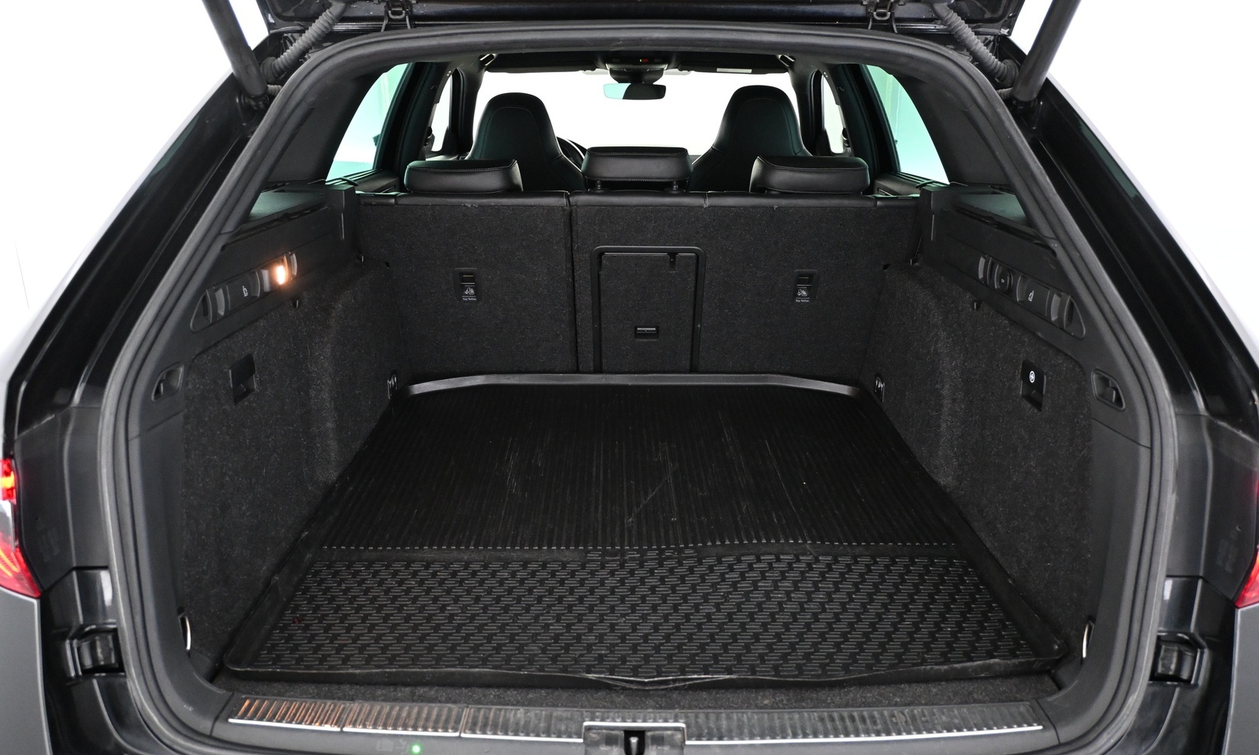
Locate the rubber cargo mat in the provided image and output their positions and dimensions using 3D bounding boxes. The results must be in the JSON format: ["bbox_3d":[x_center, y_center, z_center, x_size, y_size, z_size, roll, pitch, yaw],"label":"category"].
[{"bbox_3d":[0.016,0.172,1.716,1.010,0.040,1.120,0,18,-1],"label":"rubber cargo mat"}]

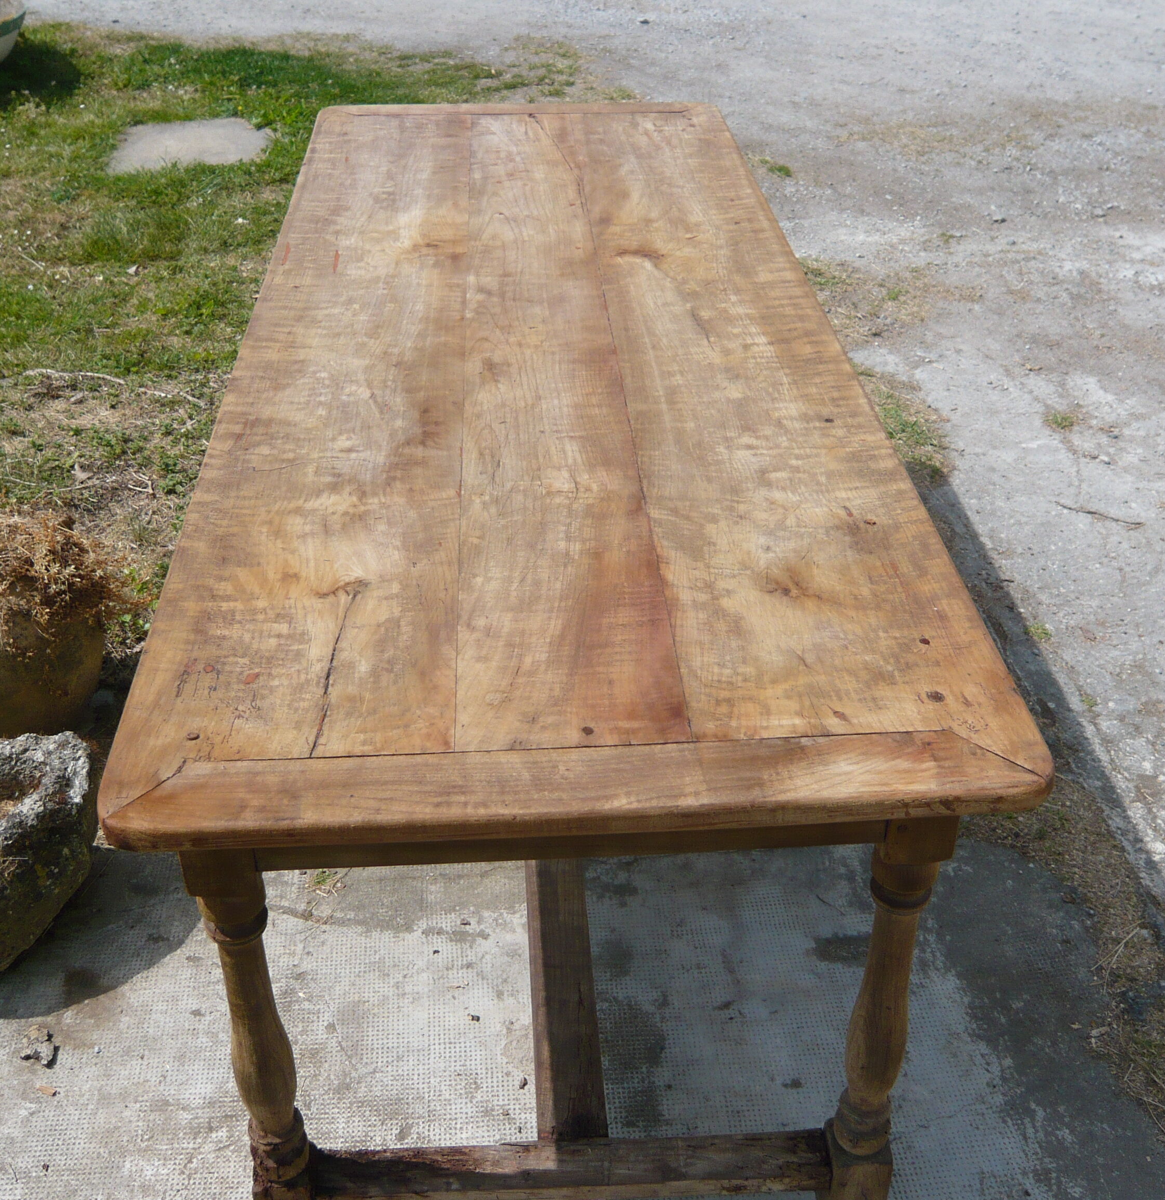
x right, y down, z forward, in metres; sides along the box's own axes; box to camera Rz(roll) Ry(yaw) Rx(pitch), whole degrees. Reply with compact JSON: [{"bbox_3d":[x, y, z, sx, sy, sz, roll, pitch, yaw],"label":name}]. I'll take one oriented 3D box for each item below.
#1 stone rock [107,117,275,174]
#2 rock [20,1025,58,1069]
[{"bbox_3d":[-1.373,-1.566,5.160,0.530,0.050,0.570,-5,33,-8],"label":"stone rock"},{"bbox_3d":[-0.713,0.583,1.932,0.042,0.022,0.050,-14,36,-21],"label":"rock"}]

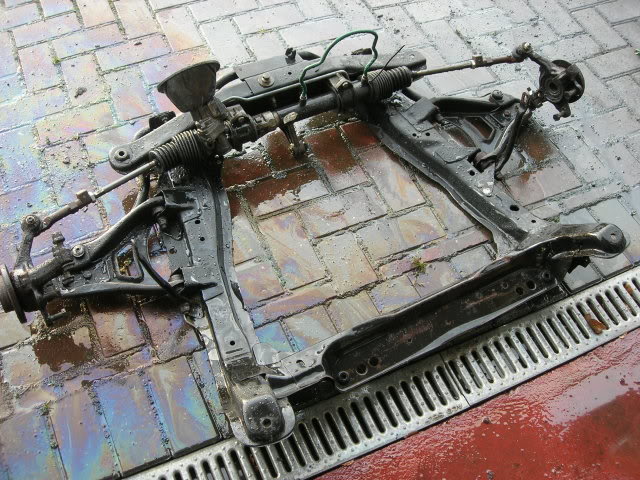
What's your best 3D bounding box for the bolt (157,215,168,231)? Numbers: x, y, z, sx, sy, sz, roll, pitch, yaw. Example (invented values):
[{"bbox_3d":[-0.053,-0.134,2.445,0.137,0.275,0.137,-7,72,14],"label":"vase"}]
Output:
[{"bbox_3d":[-0.339,-0.038,1.514,0.022,0.022,0.032,-22,59,-17],"label":"bolt"}]

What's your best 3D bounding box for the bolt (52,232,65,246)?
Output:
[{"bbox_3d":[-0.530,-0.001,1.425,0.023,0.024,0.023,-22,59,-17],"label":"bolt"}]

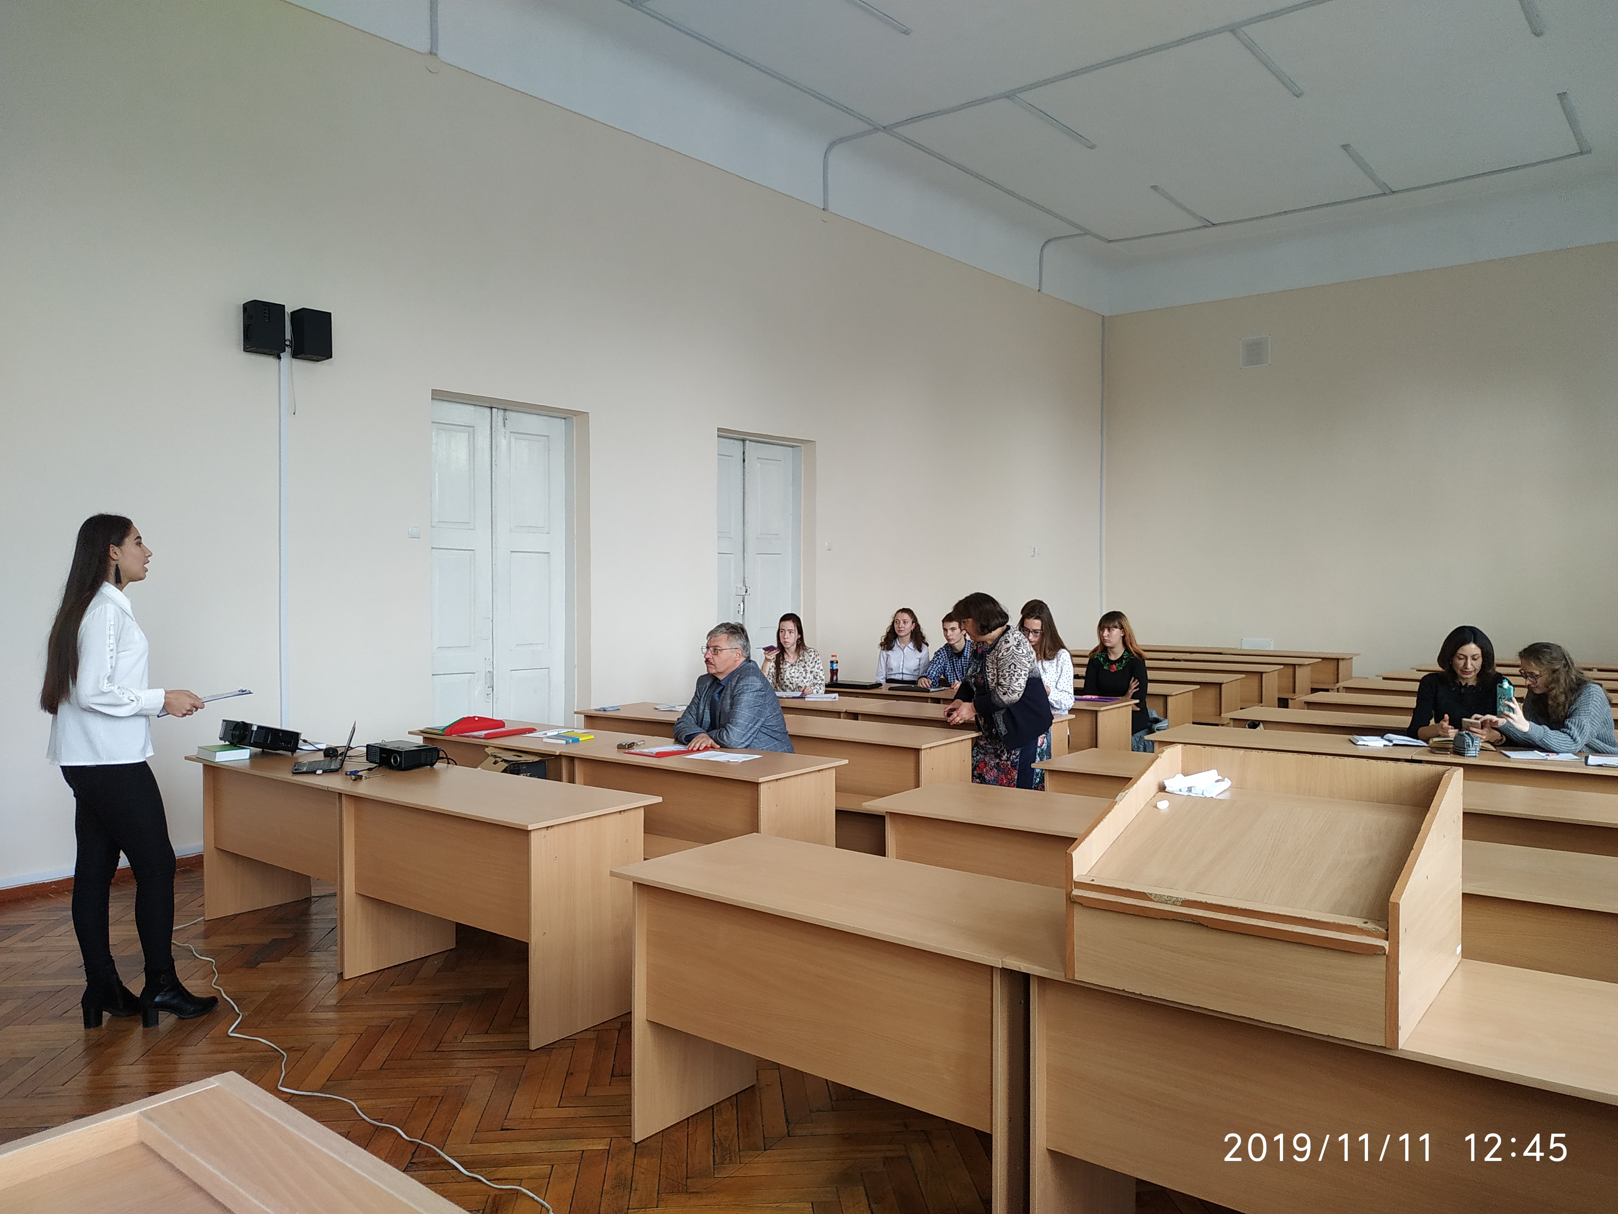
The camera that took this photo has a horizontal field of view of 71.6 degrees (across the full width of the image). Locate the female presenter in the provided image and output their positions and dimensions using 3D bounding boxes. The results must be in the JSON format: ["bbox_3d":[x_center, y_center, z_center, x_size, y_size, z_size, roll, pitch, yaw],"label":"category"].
[{"bbox_3d":[-2.347,0.559,3.877,0.460,1.757,0.500,1,2,38],"label":"female presenter"}]

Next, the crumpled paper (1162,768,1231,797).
[{"bbox_3d":[0.874,0.396,2.515,0.132,0.049,0.088,1,2,38],"label":"crumpled paper"}]

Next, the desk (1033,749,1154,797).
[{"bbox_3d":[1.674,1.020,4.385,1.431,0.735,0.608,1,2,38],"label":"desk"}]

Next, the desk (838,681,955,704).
[{"bbox_3d":[0.515,0.955,7.978,1.200,0.750,0.605,1,2,37],"label":"desk"}]

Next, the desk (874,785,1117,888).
[{"bbox_3d":[0.852,1.060,3.812,1.229,0.731,0.597,1,2,38],"label":"desk"}]

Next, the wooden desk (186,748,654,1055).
[{"bbox_3d":[-1.685,1.054,4.603,2.458,0.731,0.597,1,2,38],"label":"wooden desk"}]

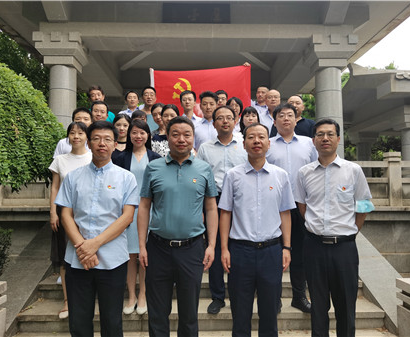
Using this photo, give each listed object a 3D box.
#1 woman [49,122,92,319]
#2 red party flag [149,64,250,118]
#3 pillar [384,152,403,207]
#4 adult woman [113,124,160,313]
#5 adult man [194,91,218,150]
[{"bbox_3d":[-1.070,0.391,2.920,0.450,1.590,0.290,0,-4,-9],"label":"woman"},{"bbox_3d":[-0.067,-1.010,5.150,1.460,0.980,0.080,0,-4,2],"label":"red party flag"},{"bbox_3d":[2.640,0.154,4.920,0.163,0.750,0.163,0,-4,-2],"label":"pillar"},{"bbox_3d":[-0.573,0.382,2.980,0.450,1.610,0.280,0,-4,-7],"label":"adult woman"},{"bbox_3d":[0.053,0.050,3.760,0.470,1.770,0.280,-1,-4,7],"label":"adult man"}]

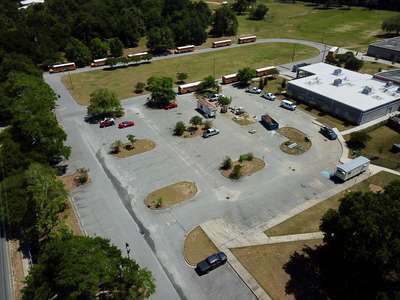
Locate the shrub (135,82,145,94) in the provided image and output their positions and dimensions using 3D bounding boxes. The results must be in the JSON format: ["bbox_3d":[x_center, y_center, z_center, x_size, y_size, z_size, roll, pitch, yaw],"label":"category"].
[{"bbox_3d":[-23.960,-24.390,118.980,3.480,4.270,3.480,-1,33,0],"label":"shrub"}]

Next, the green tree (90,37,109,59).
[{"bbox_3d":[-52.800,-53.460,158.280,8.410,11.490,8.410,-1,33,0],"label":"green tree"}]

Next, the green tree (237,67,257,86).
[{"bbox_3d":[19.660,-30.510,124.220,7.300,6.700,7.300,-1,32,0],"label":"green tree"}]

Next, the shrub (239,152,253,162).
[{"bbox_3d":[11.980,1.850,77.780,3.300,2.100,2.700,-1,32,0],"label":"shrub"}]

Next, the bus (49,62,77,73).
[{"bbox_3d":[-71.164,-42.490,155.706,12.200,3.101,2.450,-12,33,-15],"label":"bus"}]

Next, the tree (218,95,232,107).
[{"bbox_3d":[8.860,-16.440,104.850,4.500,5.420,4.500,-1,33,0],"label":"tree"}]

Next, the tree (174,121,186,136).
[{"bbox_3d":[-5.954,-6.585,92.954,3.200,4.700,3.200,-2,32,0],"label":"tree"}]

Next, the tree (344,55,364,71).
[{"bbox_3d":[71.519,-40.925,140.066,7.800,7.600,7.800,-2,32,0],"label":"tree"}]

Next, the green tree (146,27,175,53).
[{"bbox_3d":[-23.512,-66.377,180.279,15.500,14.000,15.500,-2,32,0],"label":"green tree"}]

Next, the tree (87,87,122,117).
[{"bbox_3d":[-31.700,-15.330,98.590,9.600,8.800,9.600,-18,36,-26],"label":"tree"}]

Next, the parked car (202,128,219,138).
[{"bbox_3d":[3.510,-5.080,89.450,4.750,1.600,1.850,-18,36,-25],"label":"parked car"}]

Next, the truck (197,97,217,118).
[{"bbox_3d":[1.950,-13.790,100.610,2.450,3.200,7.600,-18,36,-25],"label":"truck"}]

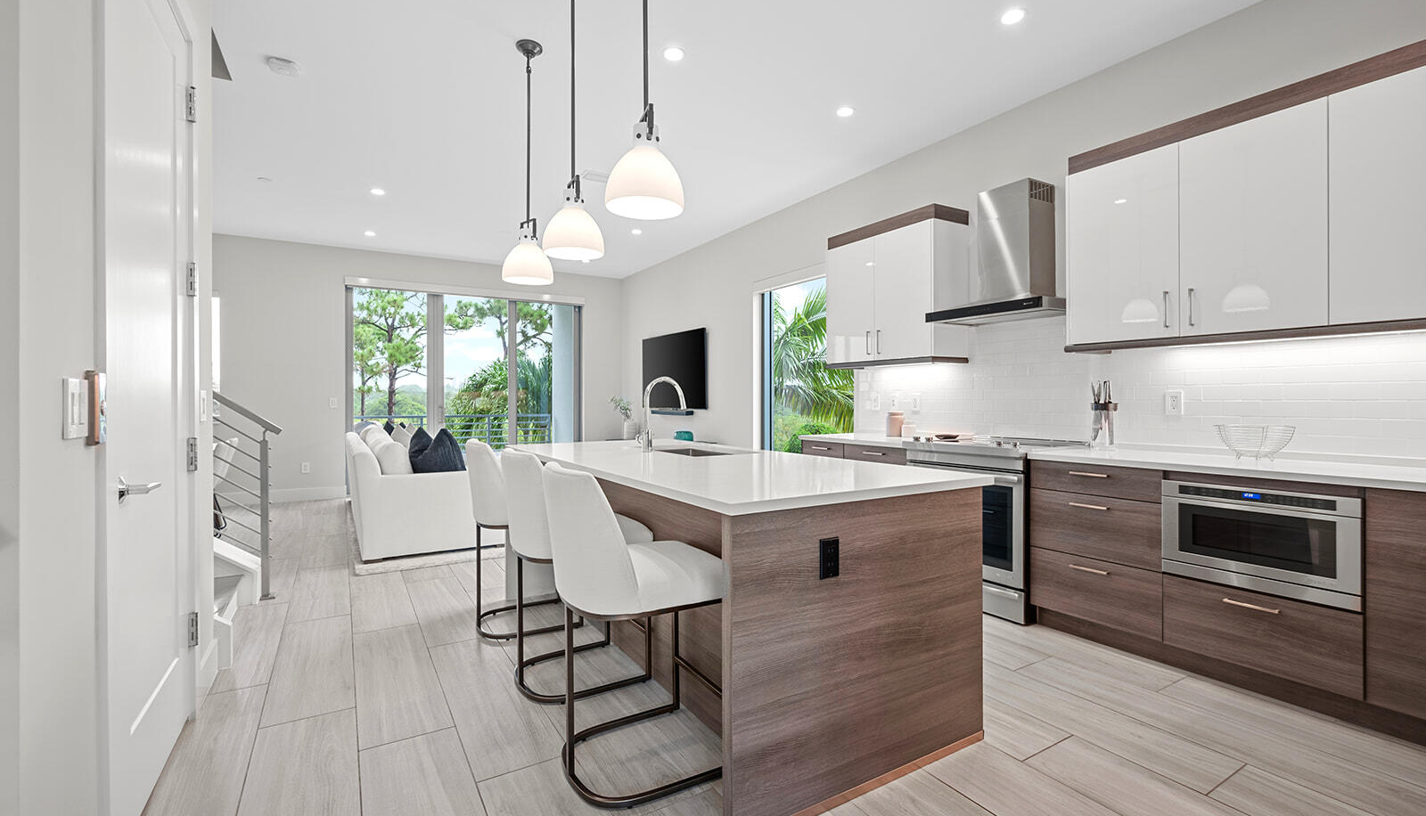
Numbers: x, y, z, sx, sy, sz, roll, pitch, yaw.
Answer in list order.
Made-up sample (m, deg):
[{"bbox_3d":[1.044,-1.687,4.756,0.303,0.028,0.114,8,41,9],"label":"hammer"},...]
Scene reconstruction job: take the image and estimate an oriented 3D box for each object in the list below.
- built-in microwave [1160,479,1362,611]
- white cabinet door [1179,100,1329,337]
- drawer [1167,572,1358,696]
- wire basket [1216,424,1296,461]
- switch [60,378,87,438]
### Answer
[{"bbox_3d":[2.380,0.527,2.513,0.560,0.408,0.601,0,0,-32],"label":"built-in microwave"},{"bbox_3d":[2.361,-0.801,2.619,0.023,0.927,0.505,0,0,-32],"label":"white cabinet door"},{"bbox_3d":[2.337,0.878,2.470,0.500,0.302,0.602,0,1,-31],"label":"drawer"},{"bbox_3d":[2.468,0.163,2.712,0.270,0.158,0.270,0,0,-32],"label":"wire basket"},{"bbox_3d":[-1.295,0.003,1.212,0.009,0.119,0.118,0,0,-32],"label":"switch"}]

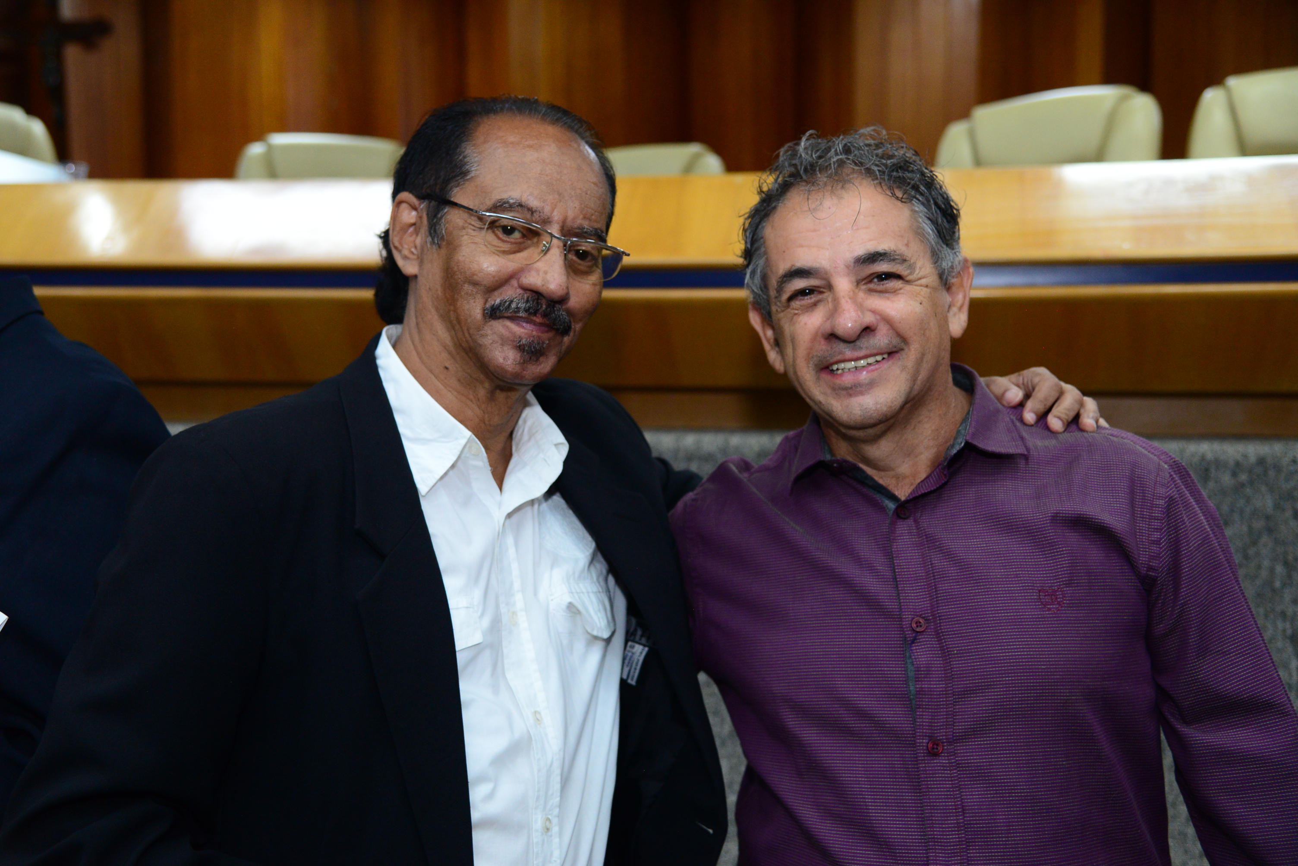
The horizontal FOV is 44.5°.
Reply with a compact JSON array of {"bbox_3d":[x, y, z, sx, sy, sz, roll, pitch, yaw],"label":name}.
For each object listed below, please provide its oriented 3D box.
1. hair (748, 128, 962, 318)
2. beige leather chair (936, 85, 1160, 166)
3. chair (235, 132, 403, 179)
[{"bbox_3d":[0.179,-0.172,1.385,0.185,0.195,0.200,-10,4,11],"label":"hair"},{"bbox_3d":[0.790,-0.218,3.542,0.630,1.150,0.670,2,5,36],"label":"beige leather chair"},{"bbox_3d":[-0.763,-0.261,4.321,0.630,1.150,0.670,-3,5,-28],"label":"chair"}]

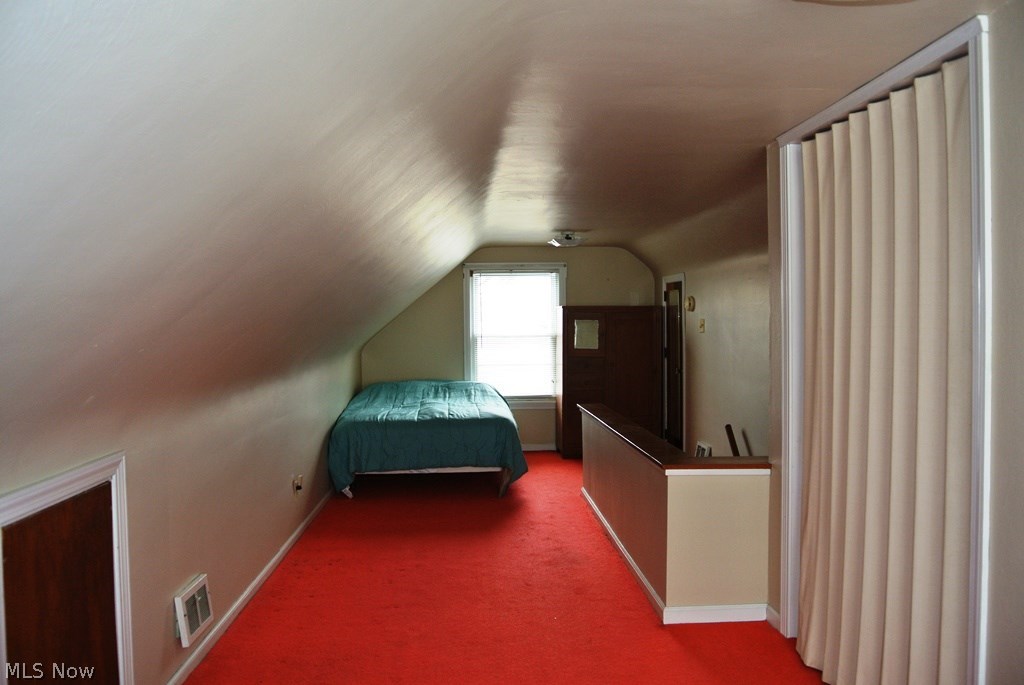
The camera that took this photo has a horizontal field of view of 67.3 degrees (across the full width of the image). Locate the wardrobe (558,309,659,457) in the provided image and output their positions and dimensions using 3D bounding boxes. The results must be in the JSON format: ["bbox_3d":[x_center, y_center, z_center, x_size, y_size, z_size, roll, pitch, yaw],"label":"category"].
[{"bbox_3d":[1.069,0.408,8.356,1.040,1.600,0.435,0,1,-3],"label":"wardrobe"}]

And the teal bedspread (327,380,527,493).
[{"bbox_3d":[-0.727,0.856,7.232,1.600,0.770,2.120,0,1,-3],"label":"teal bedspread"}]

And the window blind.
[{"bbox_3d":[0.036,-0.107,8.534,0.990,1.425,0.060,0,1,-3],"label":"window blind"}]

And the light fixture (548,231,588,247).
[{"bbox_3d":[0.519,-0.964,7.180,0.330,0.140,0.330,0,1,-3],"label":"light fixture"}]

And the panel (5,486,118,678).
[{"bbox_3d":[-1.273,0.865,2.174,0.030,0.840,0.570,0,1,-3],"label":"panel"}]

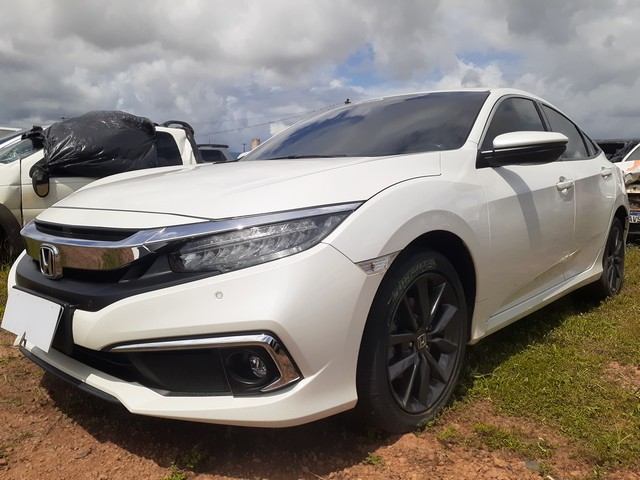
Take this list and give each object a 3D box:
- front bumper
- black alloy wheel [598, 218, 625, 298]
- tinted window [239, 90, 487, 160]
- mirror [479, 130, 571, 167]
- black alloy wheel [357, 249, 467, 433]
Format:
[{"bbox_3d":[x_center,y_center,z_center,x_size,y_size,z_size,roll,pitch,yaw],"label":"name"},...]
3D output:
[{"bbox_3d":[-0.690,0.212,1.763,1.770,0.470,0.590,4,7,41],"label":"front bumper"},{"bbox_3d":[2.078,0.148,3.699,0.220,0.645,0.645,4,7,41],"label":"black alloy wheel"},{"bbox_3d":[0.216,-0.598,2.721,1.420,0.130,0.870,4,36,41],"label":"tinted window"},{"bbox_3d":[0.833,-0.367,2.036,0.250,0.150,0.220,4,7,41],"label":"mirror"},{"bbox_3d":[0.276,0.328,1.696,0.220,0.645,0.645,4,7,43],"label":"black alloy wheel"}]

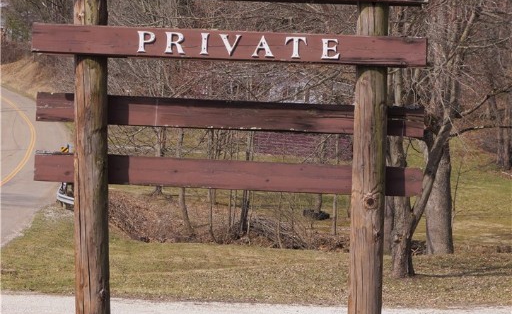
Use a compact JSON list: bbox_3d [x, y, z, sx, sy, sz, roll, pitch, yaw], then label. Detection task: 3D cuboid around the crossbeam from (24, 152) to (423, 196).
[{"bbox_3d":[-0.136,0.088,8.045,1.945,0.136,0.040,2,1,-1],"label":"crossbeam"}]

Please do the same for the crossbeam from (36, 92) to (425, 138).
[{"bbox_3d":[-0.126,-0.212,8.045,1.945,0.143,0.040,2,1,-1],"label":"crossbeam"}]

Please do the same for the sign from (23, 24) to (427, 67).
[{"bbox_3d":[-0.125,-0.546,7.850,1.932,0.135,0.040,2,1,-1],"label":"sign"}]

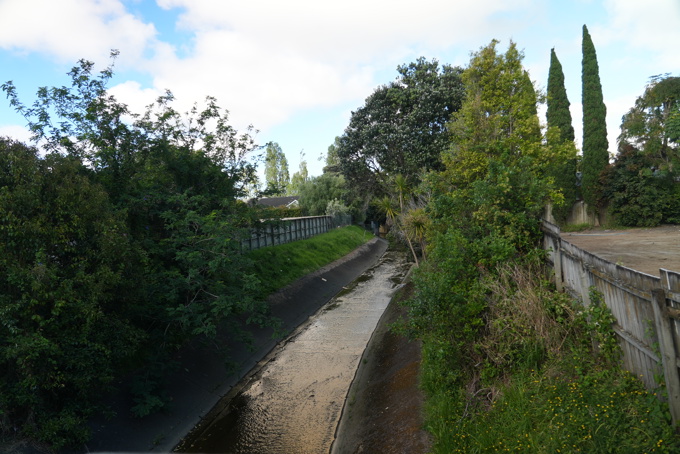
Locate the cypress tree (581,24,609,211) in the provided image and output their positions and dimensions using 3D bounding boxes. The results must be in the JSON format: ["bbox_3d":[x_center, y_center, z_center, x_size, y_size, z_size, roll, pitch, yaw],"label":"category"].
[{"bbox_3d":[16.555,-6.513,29.500,1.900,13.290,1.900,-3,3,0],"label":"cypress tree"}]

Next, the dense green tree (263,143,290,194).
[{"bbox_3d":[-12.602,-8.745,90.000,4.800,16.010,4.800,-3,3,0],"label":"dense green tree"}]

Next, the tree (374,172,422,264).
[{"bbox_3d":[4.128,-0.522,32.000,3.200,6.350,3.000,-3,3,0],"label":"tree"}]

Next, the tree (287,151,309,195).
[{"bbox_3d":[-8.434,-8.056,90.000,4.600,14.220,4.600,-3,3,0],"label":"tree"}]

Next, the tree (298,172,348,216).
[{"bbox_3d":[-2.037,-3.173,56.000,6.300,7.100,6.000,-3,3,0],"label":"tree"}]

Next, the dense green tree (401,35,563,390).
[{"bbox_3d":[3.569,-0.991,11.200,3.800,7.210,4.000,-3,3,0],"label":"dense green tree"}]

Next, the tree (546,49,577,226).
[{"bbox_3d":[16.436,-6.607,33.500,2.200,13.130,2.100,-3,3,0],"label":"tree"}]

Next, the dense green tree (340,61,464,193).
[{"bbox_3d":[5.237,-6.528,38.000,11.800,15.480,10.500,-3,3,0],"label":"dense green tree"}]

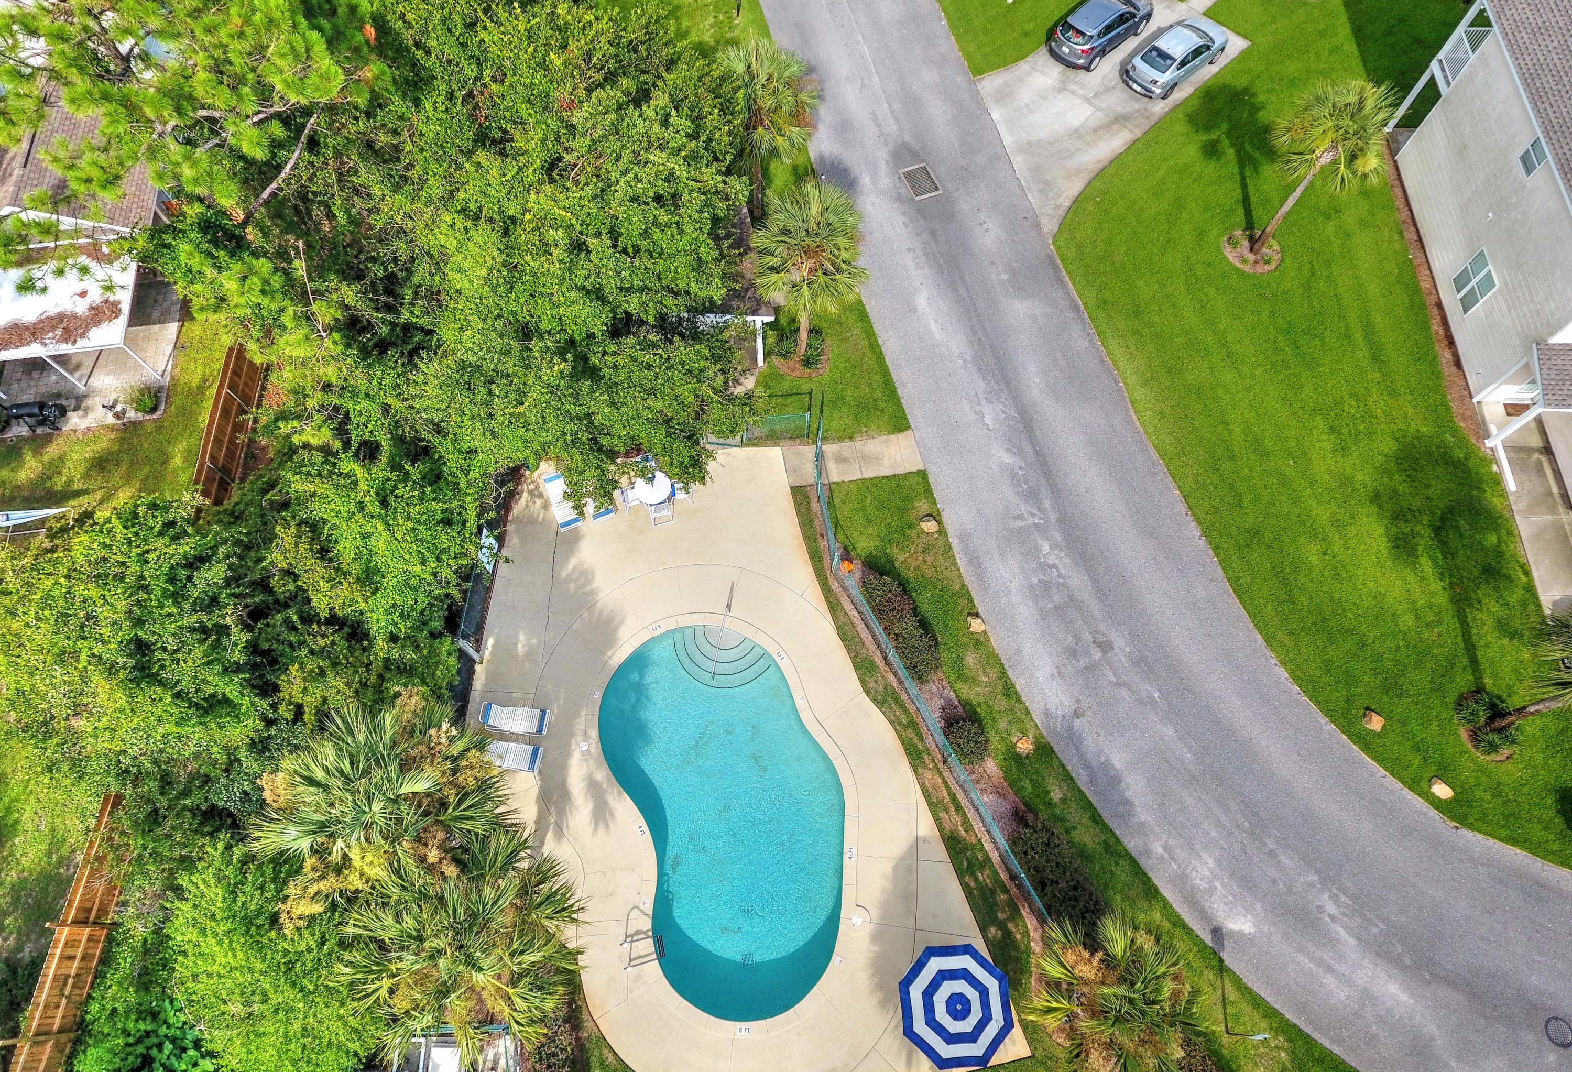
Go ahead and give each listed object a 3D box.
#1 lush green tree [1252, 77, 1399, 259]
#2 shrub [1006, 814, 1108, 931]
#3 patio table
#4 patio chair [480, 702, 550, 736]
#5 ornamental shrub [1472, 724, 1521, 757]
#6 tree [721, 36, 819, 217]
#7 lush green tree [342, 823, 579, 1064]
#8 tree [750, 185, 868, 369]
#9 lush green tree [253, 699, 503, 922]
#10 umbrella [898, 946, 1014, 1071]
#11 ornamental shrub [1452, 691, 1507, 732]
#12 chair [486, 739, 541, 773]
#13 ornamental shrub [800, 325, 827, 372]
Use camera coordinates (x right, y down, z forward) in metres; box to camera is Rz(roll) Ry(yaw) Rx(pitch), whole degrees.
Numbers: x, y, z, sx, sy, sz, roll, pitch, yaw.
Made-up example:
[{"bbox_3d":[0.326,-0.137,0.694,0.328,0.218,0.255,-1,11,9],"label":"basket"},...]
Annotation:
[{"bbox_3d":[15.400,-10.498,27.333,3.400,5.800,3.400,0,66,0],"label":"lush green tree"},{"bbox_3d":[6.478,8.254,21.509,1.400,1.100,3.000,-26,68,-11],"label":"shrub"},{"bbox_3d":[-3.759,-1.210,26.088,1.020,0.720,1.020,0,66,0],"label":"patio table"},{"bbox_3d":[-6.901,4.713,23.322,1.620,0.800,0.660,6,64,2],"label":"patio chair"},{"bbox_3d":[18.010,5.200,23.032,0.900,0.420,0.700,0,64,0],"label":"ornamental shrub"},{"bbox_3d":[-0.625,-12.297,28.287,3.100,6.100,3.100,0,64,0],"label":"tree"},{"bbox_3d":[-6.099,8.303,18.601,4.200,6.200,4.200,0,64,0],"label":"lush green tree"},{"bbox_3d":[0.639,-6.860,25.510,3.100,6.400,3.100,0,64,0],"label":"tree"},{"bbox_3d":[-7.980,6.056,19.615,4.300,6.300,4.300,0,64,0],"label":"lush green tree"},{"bbox_3d":[3.606,10.260,19.913,2.420,2.420,2.420,0,66,0],"label":"umbrella"},{"bbox_3d":[17.916,4.500,23.424,1.200,0.520,1.100,0,66,0],"label":"ornamental shrub"},{"bbox_3d":[-7.007,5.557,22.942,1.640,0.750,0.660,8,65,4],"label":"chair"},{"bbox_3d":[0.845,-5.814,28.218,0.750,0.560,1.050,0,66,0],"label":"ornamental shrub"}]

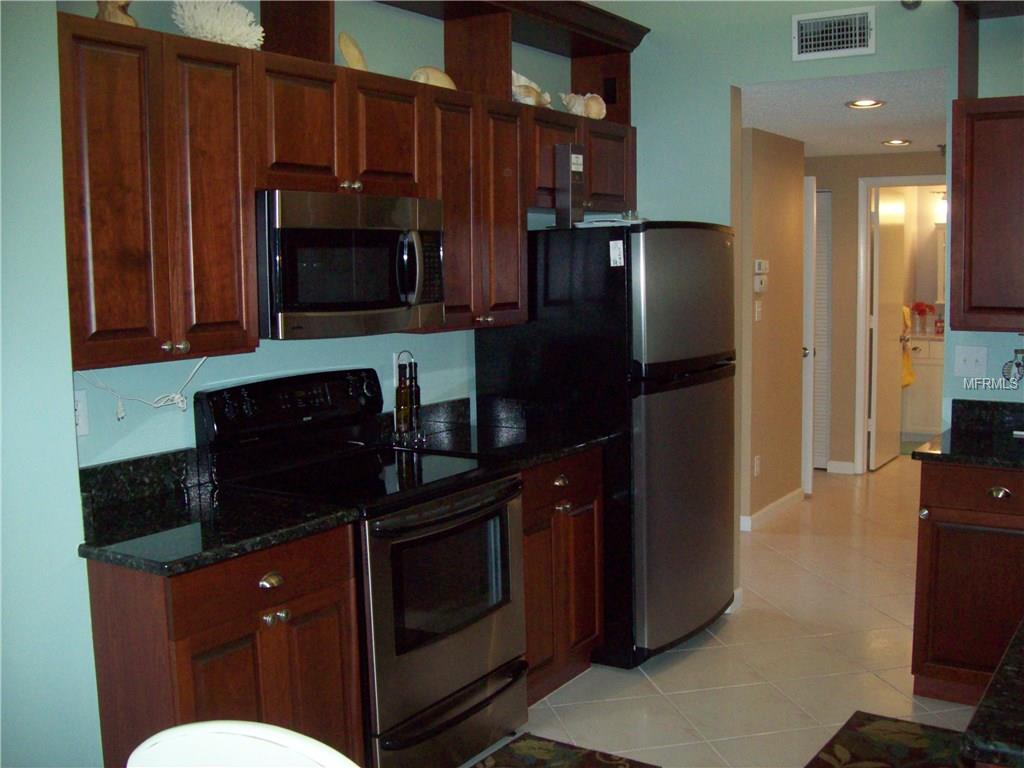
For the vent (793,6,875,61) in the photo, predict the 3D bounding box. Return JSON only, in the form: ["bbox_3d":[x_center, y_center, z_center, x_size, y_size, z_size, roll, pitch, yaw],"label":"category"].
[{"bbox_3d":[1.250,-1.365,4.148,0.333,0.184,0.030,4,8,34],"label":"vent"}]

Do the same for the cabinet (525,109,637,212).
[{"bbox_3d":[0.163,-0.898,4.402,0.331,0.377,0.893,4,8,34],"label":"cabinet"}]

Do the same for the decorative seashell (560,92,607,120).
[{"bbox_3d":[0.297,-1.149,4.420,0.190,0.125,0.130,0,7,4],"label":"decorative seashell"}]

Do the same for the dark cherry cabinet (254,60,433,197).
[{"bbox_3d":[-0.634,-0.777,3.317,0.321,0.384,0.764,4,8,34],"label":"dark cherry cabinet"}]

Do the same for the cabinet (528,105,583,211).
[{"bbox_3d":[0.049,-0.898,4.311,0.321,0.386,0.442,4,8,34],"label":"cabinet"}]

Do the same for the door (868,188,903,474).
[{"bbox_3d":[2.776,-0.402,7.849,0.040,2.030,0.730,4,8,34],"label":"door"}]

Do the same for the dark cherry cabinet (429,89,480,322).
[{"bbox_3d":[-0.330,-0.608,3.780,0.321,0.834,0.304,4,8,34],"label":"dark cherry cabinet"}]

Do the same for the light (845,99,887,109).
[{"bbox_3d":[1.634,-1.303,4.908,0.190,0.035,0.190,4,8,34],"label":"light"}]

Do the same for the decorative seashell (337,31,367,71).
[{"bbox_3d":[-0.511,-1.036,3.397,0.100,0.165,0.075,-2,7,-8],"label":"decorative seashell"}]

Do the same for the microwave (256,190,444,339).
[{"bbox_3d":[-0.585,-0.376,3.333,0.425,0.418,0.758,4,8,34],"label":"microwave"}]

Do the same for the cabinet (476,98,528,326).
[{"bbox_3d":[-0.158,-0.638,4.030,0.321,0.834,0.304,4,8,34],"label":"cabinet"}]

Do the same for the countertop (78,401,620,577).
[{"bbox_3d":[-0.474,0.244,3.361,0.642,0.155,2.052,4,8,34],"label":"countertop"}]

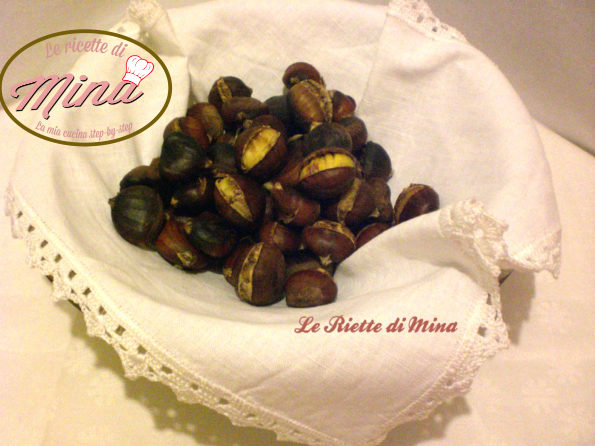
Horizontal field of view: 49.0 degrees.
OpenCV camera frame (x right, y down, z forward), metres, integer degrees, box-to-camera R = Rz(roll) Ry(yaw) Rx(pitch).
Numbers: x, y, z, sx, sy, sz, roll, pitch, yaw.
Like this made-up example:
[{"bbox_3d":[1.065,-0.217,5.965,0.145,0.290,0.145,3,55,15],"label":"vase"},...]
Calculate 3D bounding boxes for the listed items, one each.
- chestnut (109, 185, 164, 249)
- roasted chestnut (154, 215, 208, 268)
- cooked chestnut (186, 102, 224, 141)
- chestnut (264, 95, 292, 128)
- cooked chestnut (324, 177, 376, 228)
[{"bbox_3d":[-0.106,-0.004,0.430,0.035,0.037,0.038,0,46,0],"label":"chestnut"},{"bbox_3d":[-0.075,0.014,0.428,0.034,0.028,0.032,0,44,0],"label":"roasted chestnut"},{"bbox_3d":[-0.067,-0.073,0.478,0.028,0.029,0.030,0,44,0],"label":"cooked chestnut"},{"bbox_3d":[-0.012,-0.080,0.480,0.031,0.028,0.028,0,42,0],"label":"chestnut"},{"bbox_3d":[0.035,-0.014,0.438,0.034,0.029,0.031,0,44,0],"label":"cooked chestnut"}]

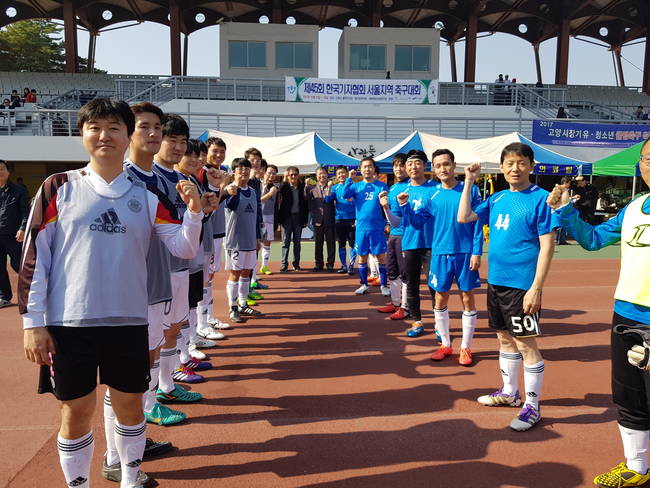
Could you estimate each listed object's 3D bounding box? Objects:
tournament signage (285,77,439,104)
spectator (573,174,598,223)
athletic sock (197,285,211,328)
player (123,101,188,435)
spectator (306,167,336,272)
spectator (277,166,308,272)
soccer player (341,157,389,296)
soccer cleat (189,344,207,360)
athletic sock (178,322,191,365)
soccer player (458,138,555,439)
[{"bbox_3d":[1.619,-6.716,21.369,6.950,1.100,0.040,0,7,-4],"label":"tournament signage"},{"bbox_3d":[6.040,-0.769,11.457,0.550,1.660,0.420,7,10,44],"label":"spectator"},{"bbox_3d":[-1.172,0.608,4.710,0.135,0.410,0.120,3,8,24],"label":"athletic sock"},{"bbox_3d":[-0.950,0.205,2.641,0.430,1.800,0.560,7,9,44],"label":"player"},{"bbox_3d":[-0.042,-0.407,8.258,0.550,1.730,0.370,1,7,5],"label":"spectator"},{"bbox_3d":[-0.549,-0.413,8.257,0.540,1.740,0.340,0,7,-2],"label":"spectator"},{"bbox_3d":[0.560,-0.225,6.437,0.620,1.790,0.420,2,7,11],"label":"soccer player"},{"bbox_3d":[-1.095,0.891,4.062,0.280,0.110,0.100,5,8,34],"label":"soccer cleat"},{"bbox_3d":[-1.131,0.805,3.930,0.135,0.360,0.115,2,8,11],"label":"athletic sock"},{"bbox_3d":[1.132,0.231,2.996,0.460,1.680,0.570,-5,8,-37],"label":"soccer player"}]

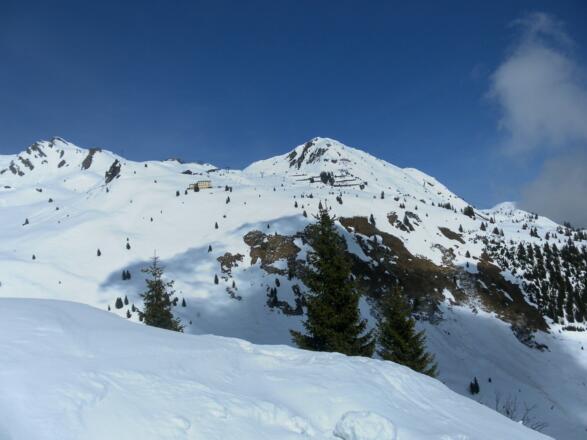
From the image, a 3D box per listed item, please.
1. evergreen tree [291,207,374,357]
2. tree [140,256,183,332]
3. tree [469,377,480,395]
[{"bbox_3d":[1.709,3.089,26.000,3.800,7.300,3.800,-1,1,0],"label":"evergreen tree"},{"bbox_3d":[-6.724,4.171,30.000,2.300,4.700,2.300,-1,1,0],"label":"tree"},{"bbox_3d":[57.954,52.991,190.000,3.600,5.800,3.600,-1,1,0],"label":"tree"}]

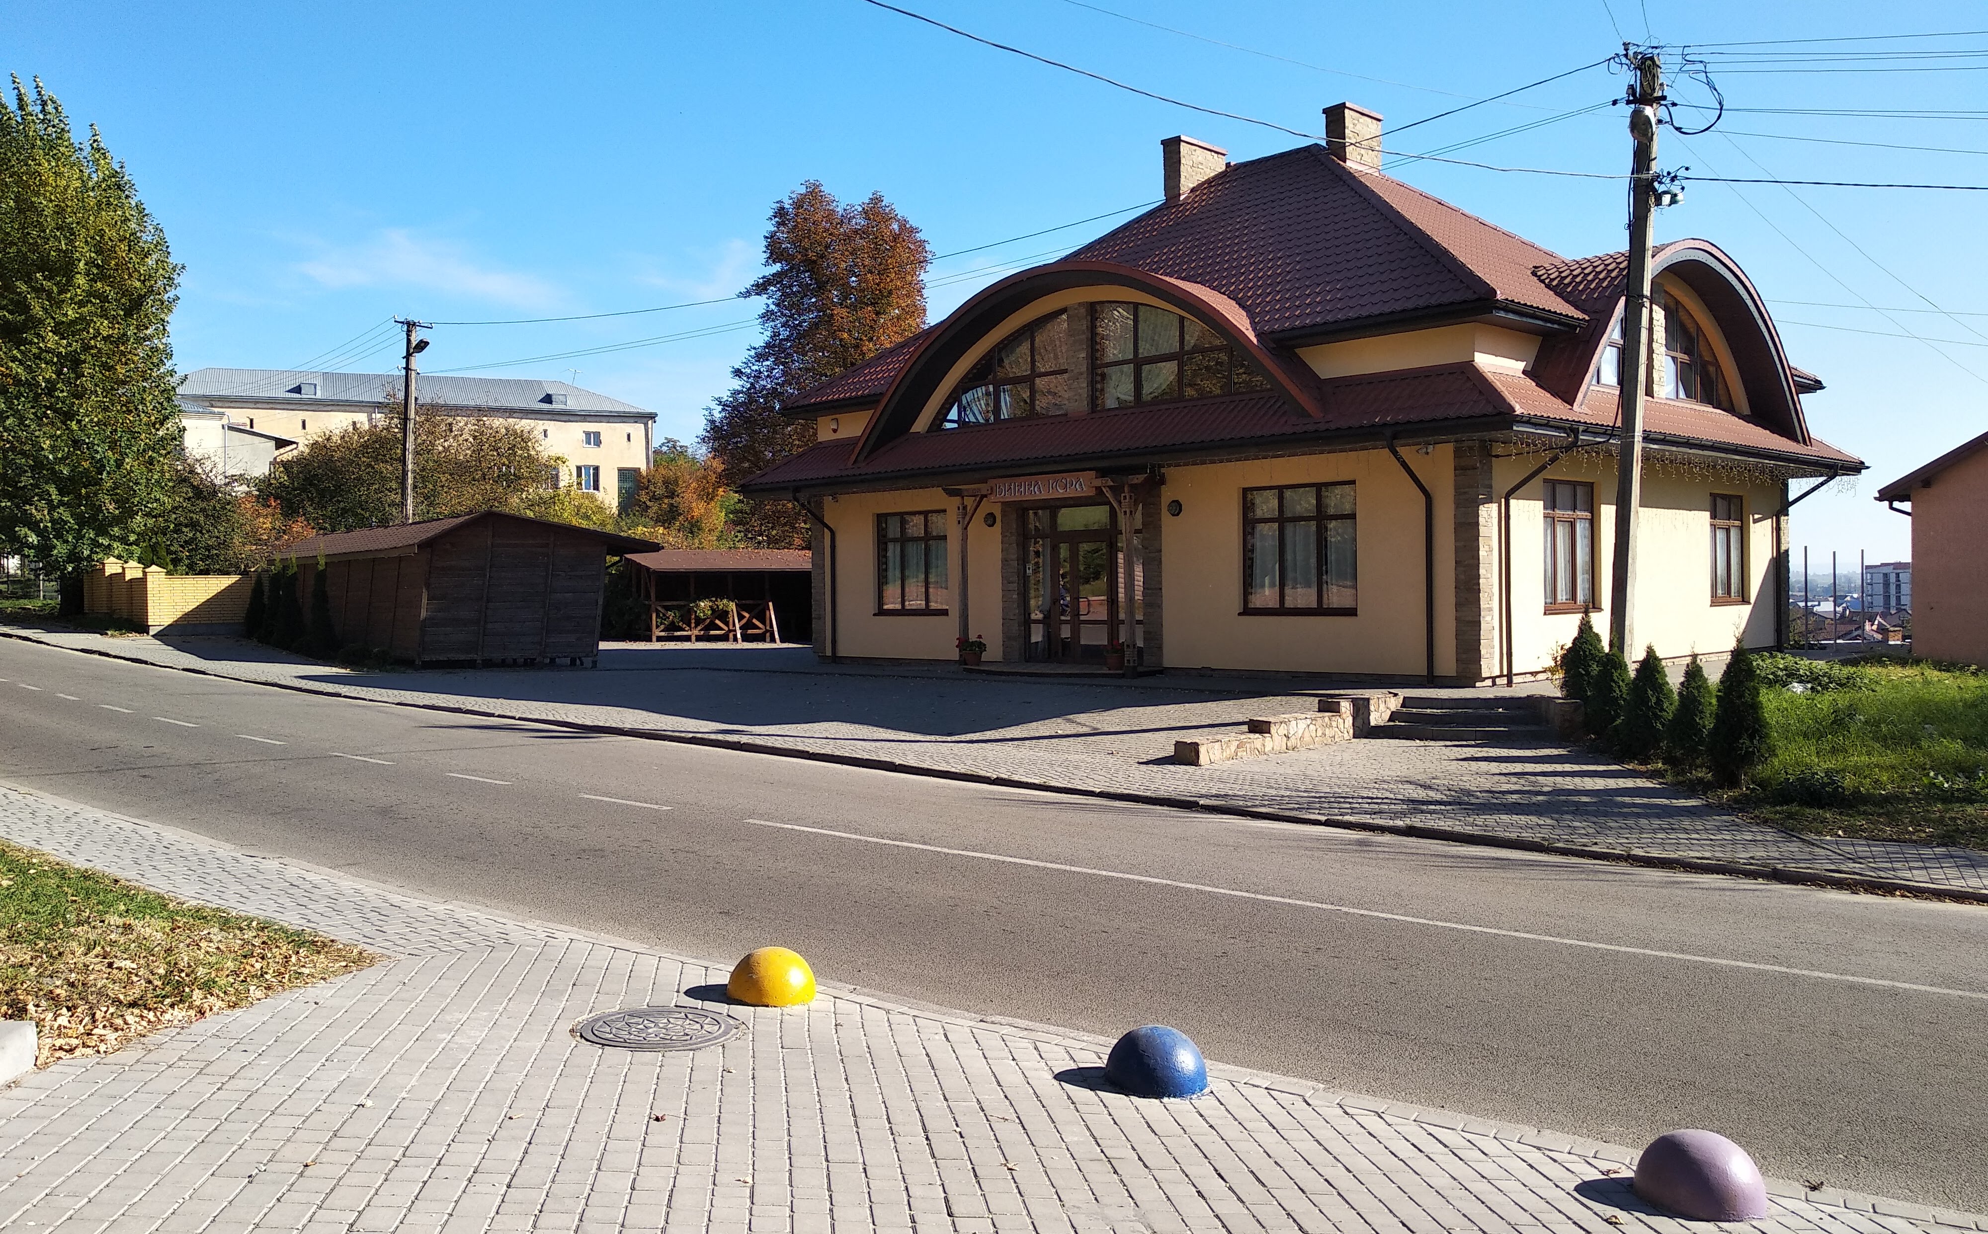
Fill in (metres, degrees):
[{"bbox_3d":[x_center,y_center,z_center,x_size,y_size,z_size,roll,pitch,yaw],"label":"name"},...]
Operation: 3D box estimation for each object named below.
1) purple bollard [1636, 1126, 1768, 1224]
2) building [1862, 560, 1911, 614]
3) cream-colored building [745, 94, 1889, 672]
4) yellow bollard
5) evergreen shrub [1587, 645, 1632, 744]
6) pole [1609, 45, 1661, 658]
[{"bbox_3d":[2.462,1.907,5.188,0.415,0.226,0.415,4,-1,0],"label":"purple bollard"},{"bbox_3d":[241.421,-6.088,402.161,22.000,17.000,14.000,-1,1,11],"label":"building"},{"bbox_3d":[5.662,-4.434,29.225,14.270,10.470,16.510,-2,2,-44],"label":"cream-colored building"},{"bbox_3d":[-1.040,1.684,7.069,0.415,0.227,0.415,4,-1,0],"label":"yellow bollard"},{"bbox_3d":[6.100,0.770,14.790,0.480,1.031,0.480,-1,1,0],"label":"evergreen shrub"},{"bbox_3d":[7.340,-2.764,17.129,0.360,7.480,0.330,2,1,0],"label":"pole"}]

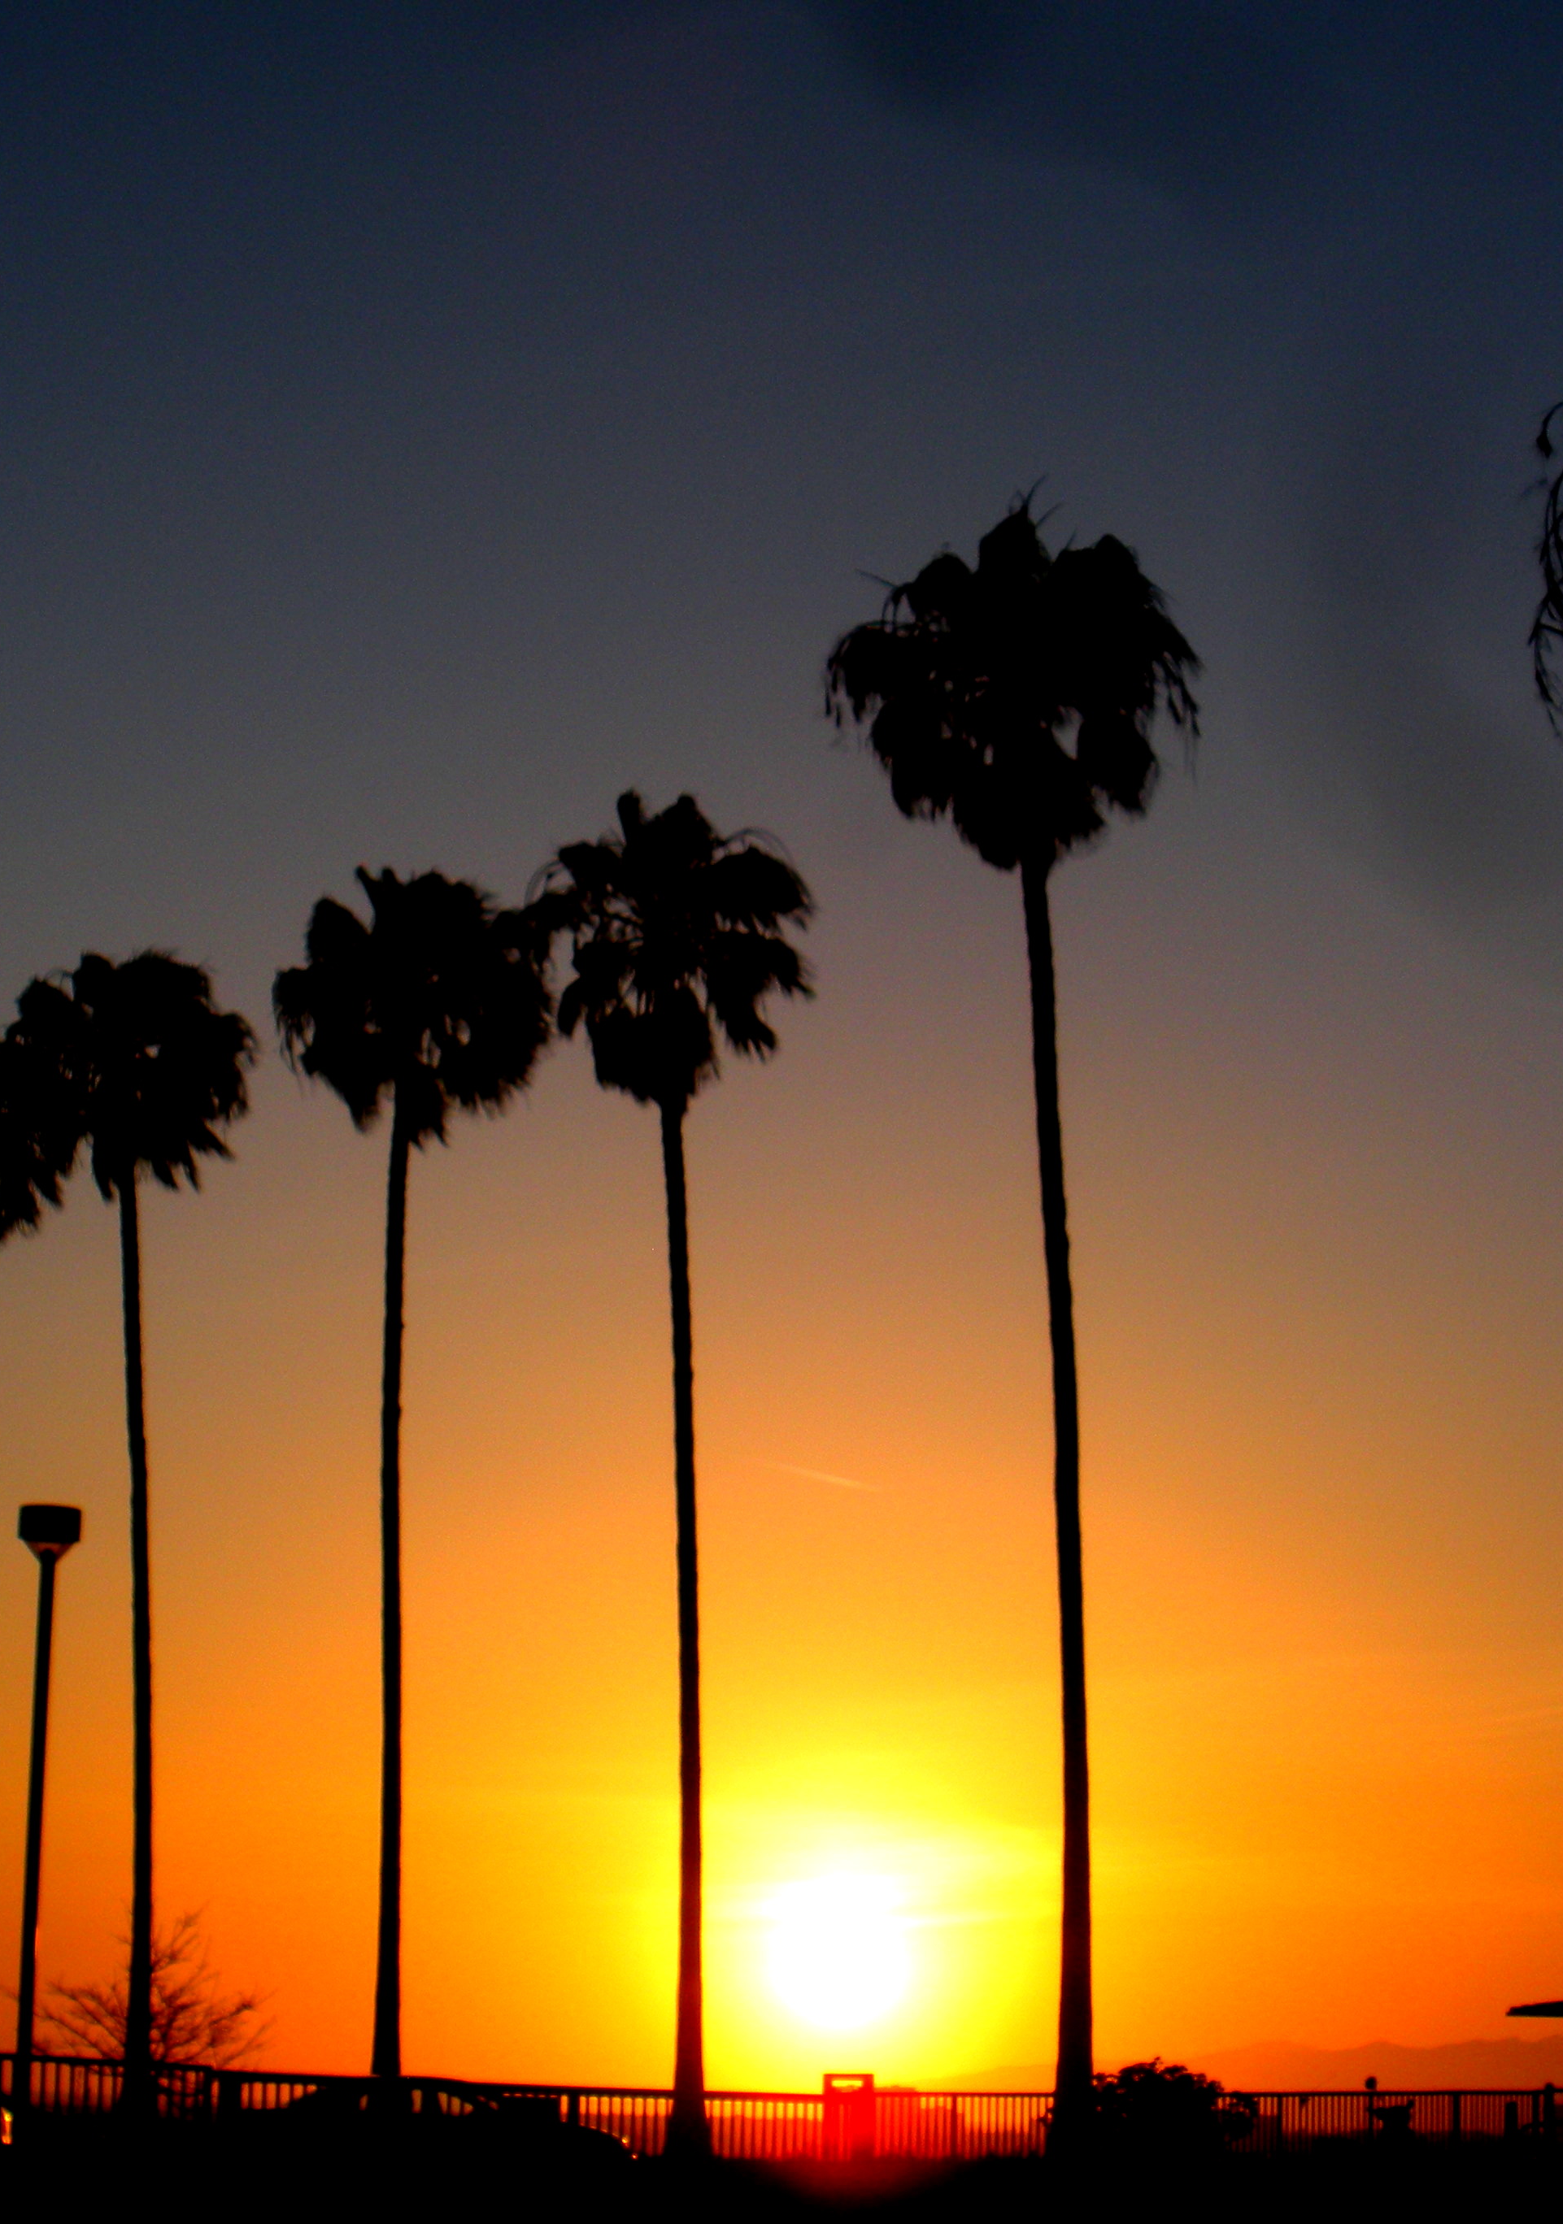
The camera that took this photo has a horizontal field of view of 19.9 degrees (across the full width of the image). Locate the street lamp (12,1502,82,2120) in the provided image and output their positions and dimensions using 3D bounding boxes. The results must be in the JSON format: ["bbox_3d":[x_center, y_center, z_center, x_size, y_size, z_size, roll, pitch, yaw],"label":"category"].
[{"bbox_3d":[-7.623,7.402,45.742,0.664,6.820,0.664,0,-13,0],"label":"street lamp"}]

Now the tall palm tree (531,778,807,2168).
[{"bbox_3d":[-1.375,4.269,55.445,3.444,17.144,3.444,0,-13,0],"label":"tall palm tree"}]

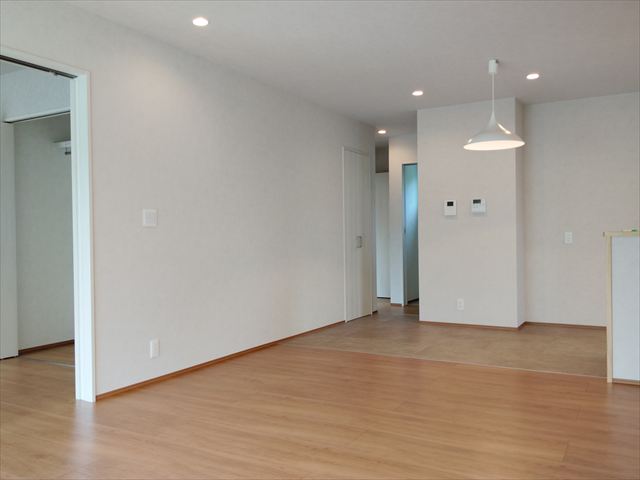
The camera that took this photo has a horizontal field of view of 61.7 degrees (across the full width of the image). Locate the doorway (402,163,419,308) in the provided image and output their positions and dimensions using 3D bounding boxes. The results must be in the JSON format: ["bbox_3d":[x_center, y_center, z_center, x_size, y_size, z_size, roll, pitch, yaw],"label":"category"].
[{"bbox_3d":[1.488,-0.071,7.354,0.700,1.990,0.130,0,1,31],"label":"doorway"}]

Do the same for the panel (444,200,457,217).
[{"bbox_3d":[1.437,-0.351,5.887,0.125,0.171,0.025,0,1,31],"label":"panel"}]

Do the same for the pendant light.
[{"bbox_3d":[1.403,-1.104,4.329,0.469,0.692,0.469,0,1,31],"label":"pendant light"}]

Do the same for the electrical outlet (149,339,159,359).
[{"bbox_3d":[-1.149,0.757,3.732,0.010,0.122,0.073,0,1,31],"label":"electrical outlet"}]

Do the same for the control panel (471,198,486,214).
[{"bbox_3d":[1.702,-0.363,5.730,0.138,0.146,0.025,0,1,31],"label":"control panel"}]

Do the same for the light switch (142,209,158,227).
[{"bbox_3d":[-1.175,-0.151,3.699,0.011,0.119,0.119,0,1,31],"label":"light switch"}]

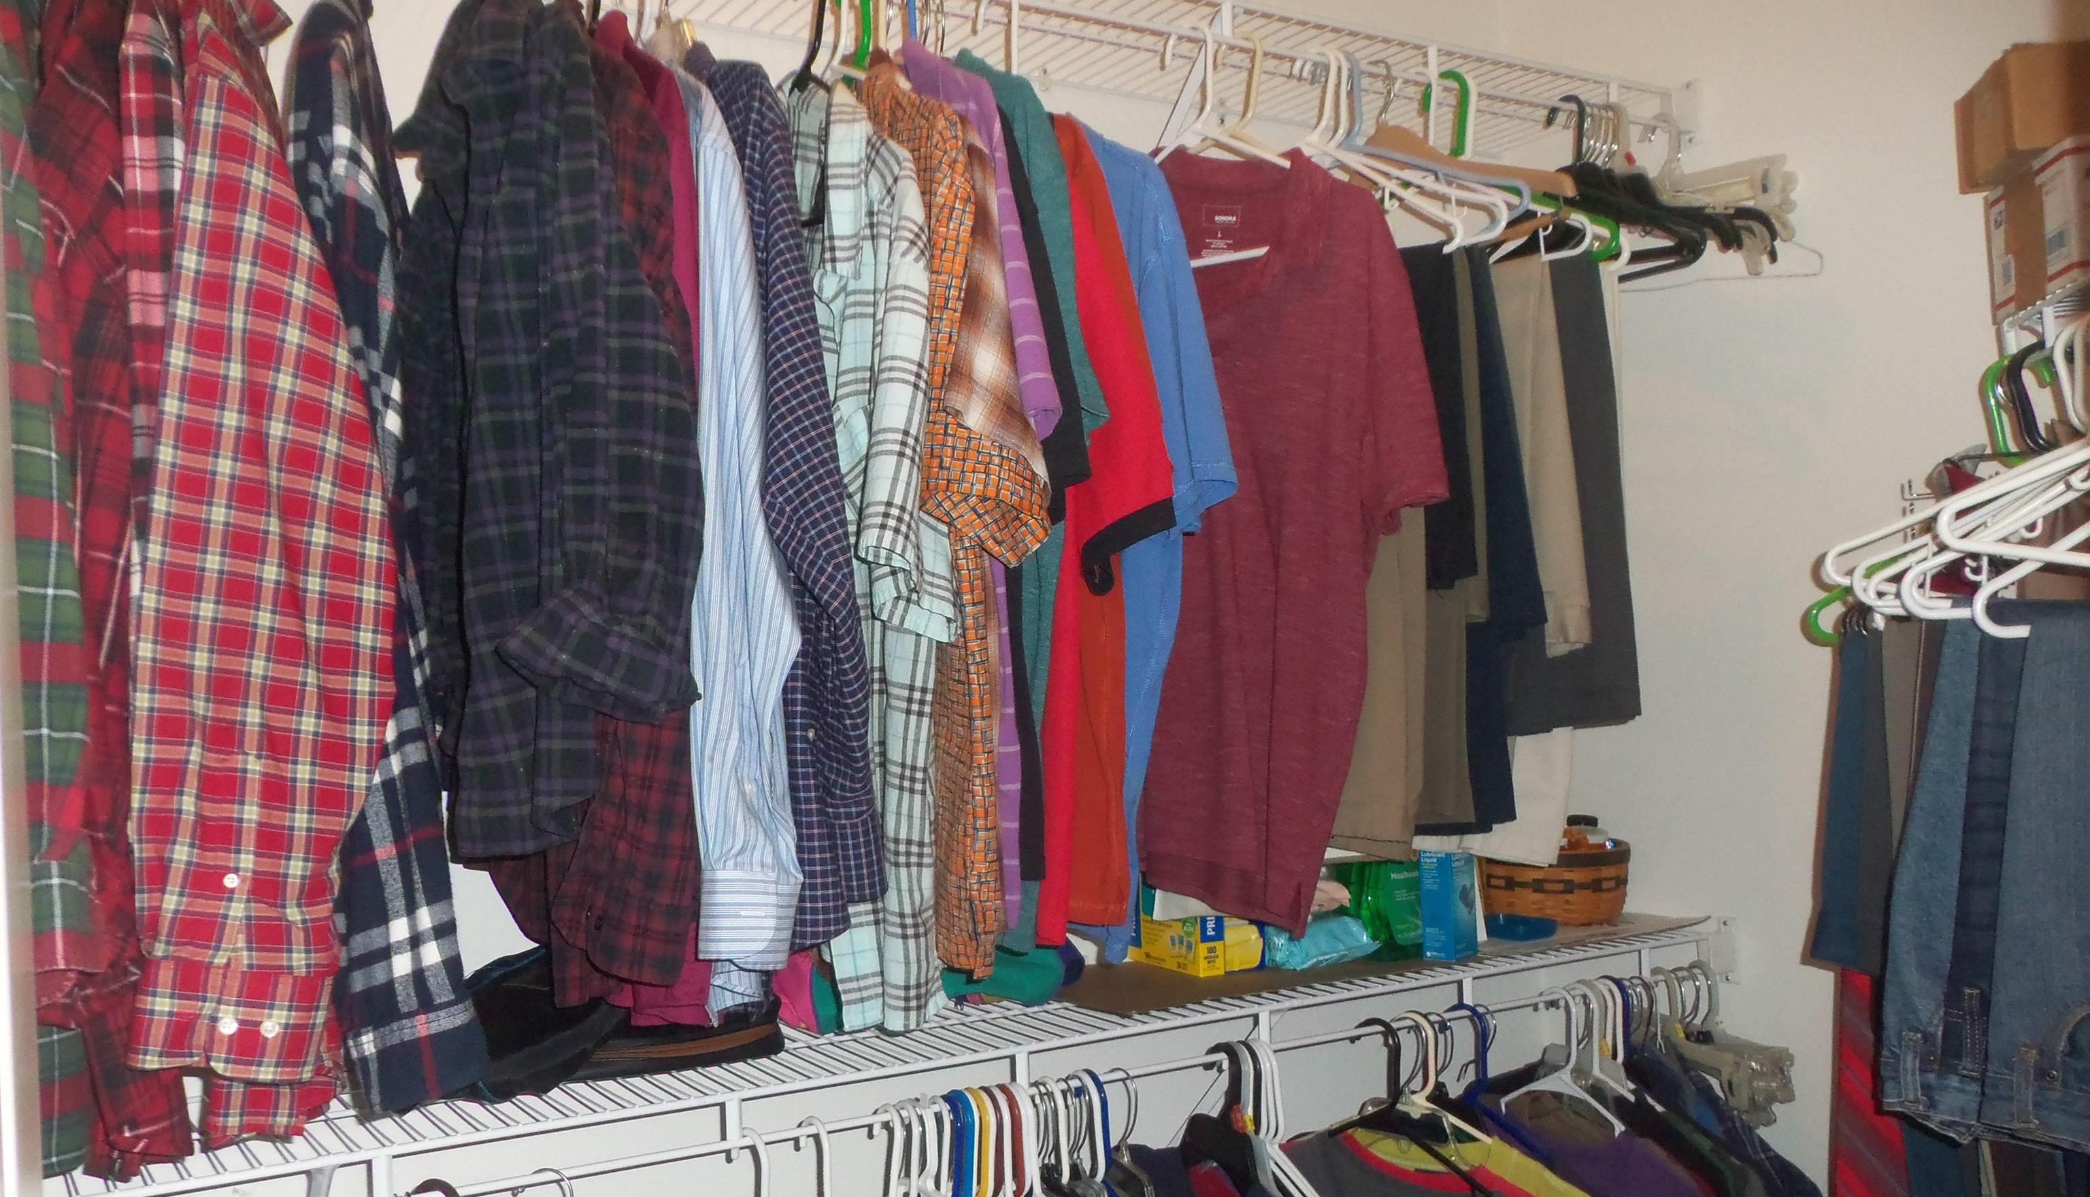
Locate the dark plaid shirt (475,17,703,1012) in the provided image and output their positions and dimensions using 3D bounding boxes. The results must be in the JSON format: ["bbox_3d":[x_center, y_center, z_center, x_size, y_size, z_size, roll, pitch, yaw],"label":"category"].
[{"bbox_3d":[-0.419,-0.104,1.467,0.130,0.882,0.463,0,-1,-34],"label":"dark plaid shirt"}]

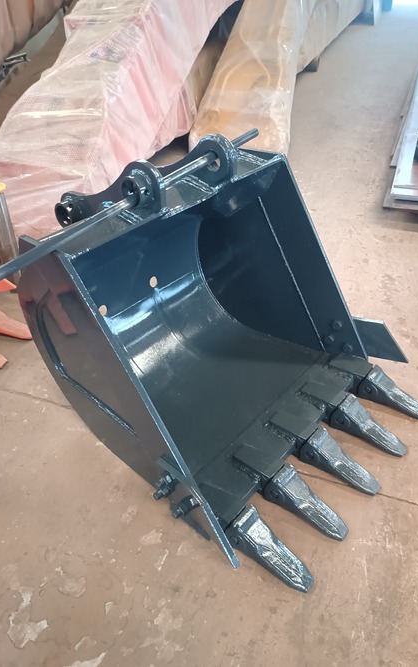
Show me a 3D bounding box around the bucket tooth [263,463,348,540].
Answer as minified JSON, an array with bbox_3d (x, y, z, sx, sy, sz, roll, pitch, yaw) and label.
[{"bbox_3d":[0.299,0.513,1.551,0.258,0.096,0.088,37,53,23],"label":"bucket tooth"}]

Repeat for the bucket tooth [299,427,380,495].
[{"bbox_3d":[0.423,0.418,1.656,0.258,0.096,0.088,37,53,23],"label":"bucket tooth"}]

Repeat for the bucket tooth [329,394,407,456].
[{"bbox_3d":[0.548,0.324,1.761,0.258,0.096,0.088,37,53,23],"label":"bucket tooth"}]

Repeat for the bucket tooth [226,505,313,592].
[{"bbox_3d":[0.174,0.607,1.447,0.258,0.096,0.088,37,53,23],"label":"bucket tooth"}]

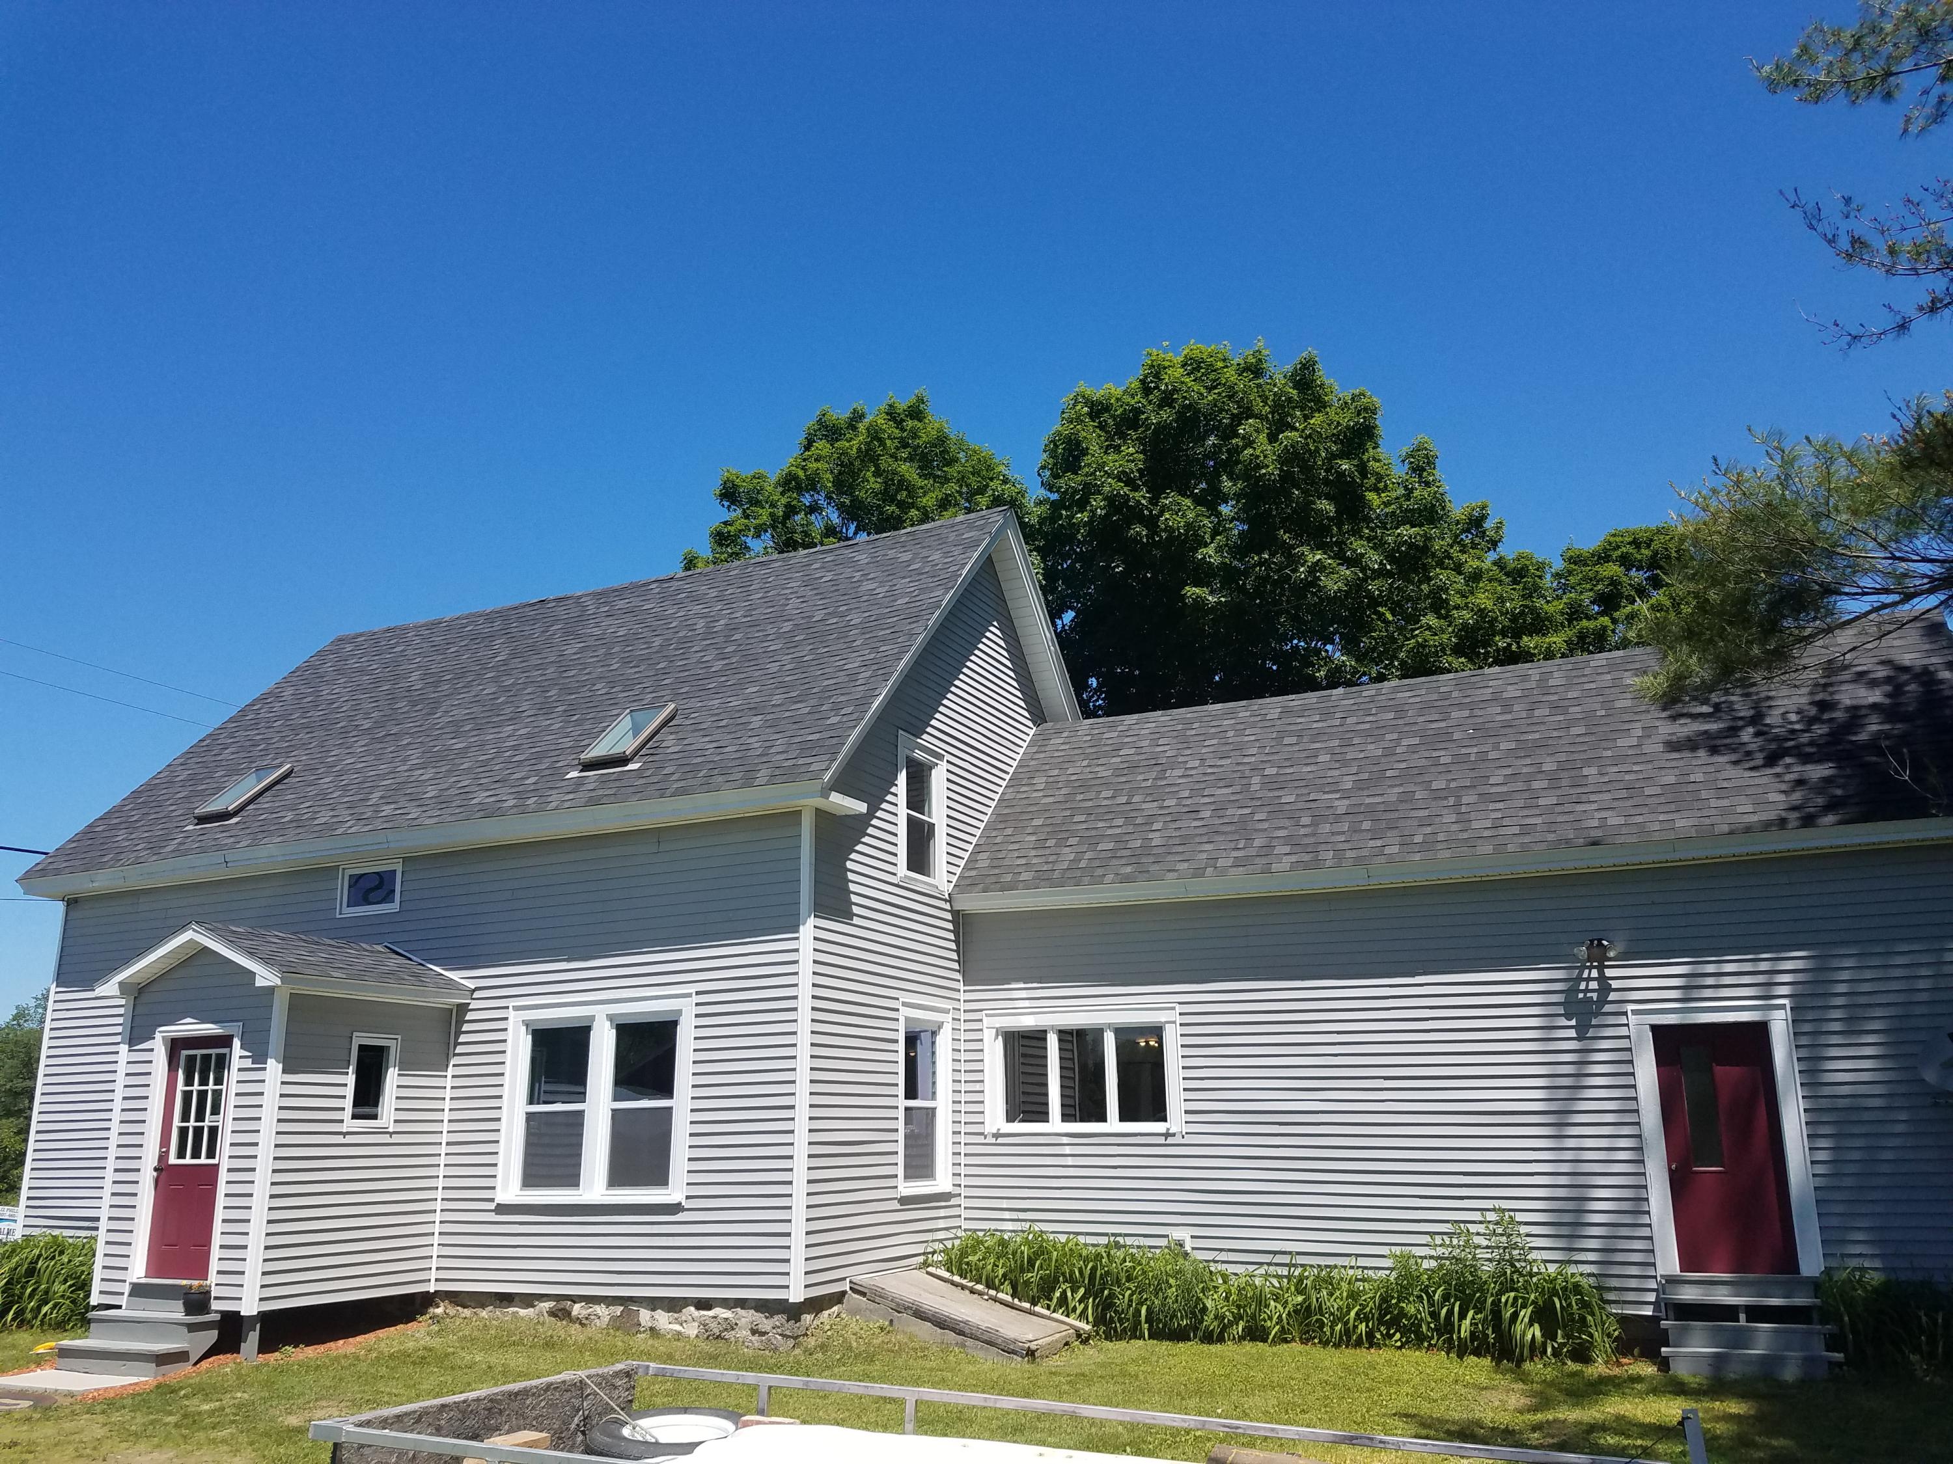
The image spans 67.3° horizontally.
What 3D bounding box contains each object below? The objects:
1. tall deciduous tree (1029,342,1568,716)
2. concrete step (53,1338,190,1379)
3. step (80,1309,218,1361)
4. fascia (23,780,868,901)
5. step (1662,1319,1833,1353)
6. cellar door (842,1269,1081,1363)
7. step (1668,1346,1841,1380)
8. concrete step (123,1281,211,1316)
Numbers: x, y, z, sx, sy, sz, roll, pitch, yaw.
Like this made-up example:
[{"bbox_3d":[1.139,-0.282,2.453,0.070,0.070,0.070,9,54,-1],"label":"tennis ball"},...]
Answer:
[{"bbox_3d":[6.215,0.416,28.164,10.465,17.660,10.465,-7,-16,22],"label":"tall deciduous tree"},{"bbox_3d":[-6.869,5.033,11.774,1.164,0.192,0.334,-7,-16,22],"label":"concrete step"},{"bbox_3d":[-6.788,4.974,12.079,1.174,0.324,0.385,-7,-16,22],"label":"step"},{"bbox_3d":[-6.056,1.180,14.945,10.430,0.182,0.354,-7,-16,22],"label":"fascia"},{"bbox_3d":[6.046,4.724,11.506,1.235,0.202,0.304,-7,-16,22],"label":"step"},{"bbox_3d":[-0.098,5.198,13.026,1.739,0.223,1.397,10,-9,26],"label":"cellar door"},{"bbox_3d":[5.930,4.824,11.212,1.245,0.202,0.304,-7,-16,22],"label":"step"},{"bbox_3d":[-6.795,4.787,12.463,0.992,0.248,0.243,-7,-16,22],"label":"concrete step"}]

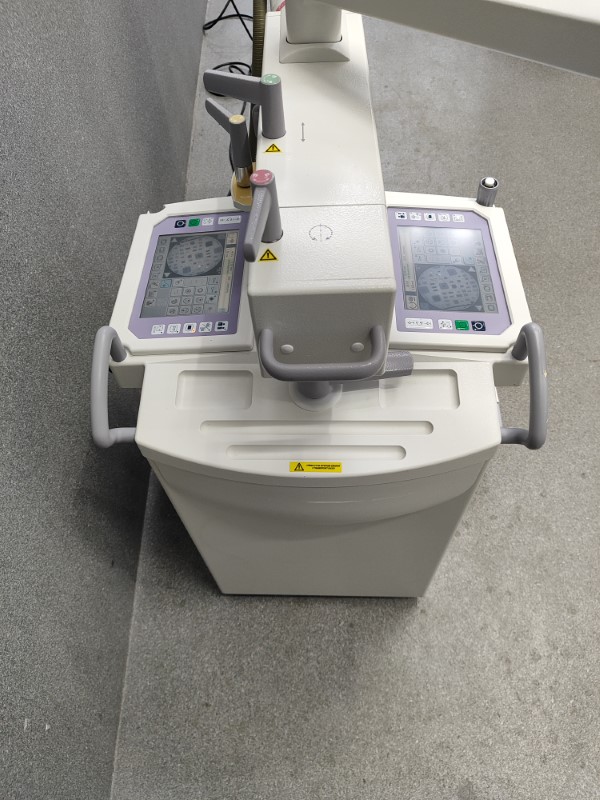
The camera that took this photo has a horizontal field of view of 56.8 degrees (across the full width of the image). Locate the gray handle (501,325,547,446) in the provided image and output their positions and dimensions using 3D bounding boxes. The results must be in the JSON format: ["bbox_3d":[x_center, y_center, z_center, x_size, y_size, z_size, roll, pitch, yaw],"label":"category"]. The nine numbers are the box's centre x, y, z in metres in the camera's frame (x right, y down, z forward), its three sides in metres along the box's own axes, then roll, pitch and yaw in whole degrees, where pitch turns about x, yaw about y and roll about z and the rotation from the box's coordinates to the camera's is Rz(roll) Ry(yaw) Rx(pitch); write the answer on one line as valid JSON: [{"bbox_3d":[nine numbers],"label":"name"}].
[{"bbox_3d":[0.345,-0.027,0.863,0.071,0.118,0.175,0,56,3],"label":"gray handle"}]

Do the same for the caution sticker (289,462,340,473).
[{"bbox_3d":[0.024,0.102,0.841,0.079,0.002,0.016,0,63,3],"label":"caution sticker"}]

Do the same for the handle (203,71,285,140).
[{"bbox_3d":[-0.090,-0.498,0.922,0.137,0.093,0.038,20,59,16],"label":"handle"}]

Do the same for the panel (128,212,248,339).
[{"bbox_3d":[-0.197,-0.237,1.032,0.195,0.015,0.317,-3,56,6],"label":"panel"}]

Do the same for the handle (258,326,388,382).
[{"bbox_3d":[0.031,-0.060,0.769,0.179,0.030,0.084,0,56,3],"label":"handle"}]

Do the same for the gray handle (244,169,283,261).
[{"bbox_3d":[-0.049,-0.223,0.731,0.038,0.093,0.137,5,56,6],"label":"gray handle"}]

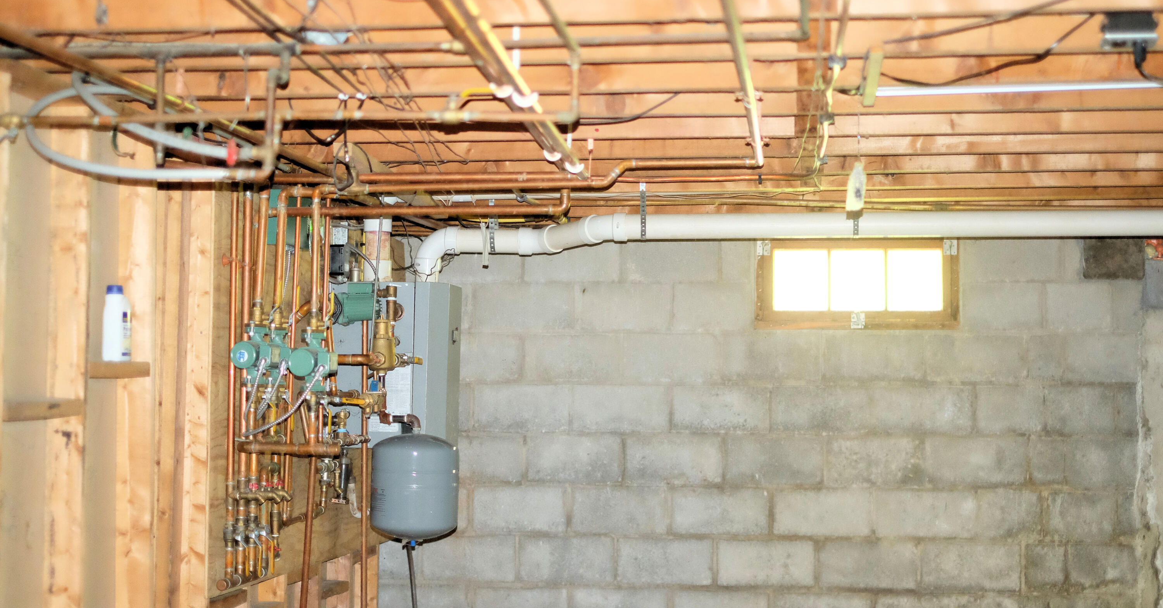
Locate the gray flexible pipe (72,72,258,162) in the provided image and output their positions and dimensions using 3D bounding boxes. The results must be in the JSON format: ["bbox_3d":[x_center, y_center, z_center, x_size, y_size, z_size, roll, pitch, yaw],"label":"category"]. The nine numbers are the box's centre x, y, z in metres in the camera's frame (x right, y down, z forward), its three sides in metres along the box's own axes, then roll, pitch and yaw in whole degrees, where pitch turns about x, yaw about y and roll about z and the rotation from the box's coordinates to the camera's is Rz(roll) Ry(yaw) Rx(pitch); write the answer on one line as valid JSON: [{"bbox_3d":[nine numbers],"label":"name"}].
[{"bbox_3d":[-0.887,-0.402,3.683,0.440,0.220,0.220,0,-3,7],"label":"gray flexible pipe"}]

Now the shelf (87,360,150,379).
[{"bbox_3d":[-1.158,0.160,4.159,0.089,0.039,0.375,0,-3,7],"label":"shelf"}]

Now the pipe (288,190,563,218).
[{"bbox_3d":[-0.481,-0.310,5.315,0.904,0.091,0.035,0,-3,7],"label":"pipe"}]

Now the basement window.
[{"bbox_3d":[1.104,-0.091,6.868,0.803,0.390,0.070,0,-3,7],"label":"basement window"}]

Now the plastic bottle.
[{"bbox_3d":[-1.145,0.050,4.228,0.052,0.189,0.075,0,-3,7],"label":"plastic bottle"}]

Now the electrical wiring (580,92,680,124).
[{"bbox_3d":[0.129,-0.531,4.591,0.290,0.075,0.180,0,-3,7],"label":"electrical wiring"}]

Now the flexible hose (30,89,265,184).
[{"bbox_3d":[-0.887,-0.376,3.732,0.480,0.240,0.420,0,-3,7],"label":"flexible hose"}]

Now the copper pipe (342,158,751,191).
[{"bbox_3d":[-0.087,-0.400,5.274,1.256,0.101,0.035,0,-3,7],"label":"copper pipe"}]

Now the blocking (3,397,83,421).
[{"bbox_3d":[-1.206,0.230,3.737,0.089,0.039,0.380,0,-3,7],"label":"blocking"}]

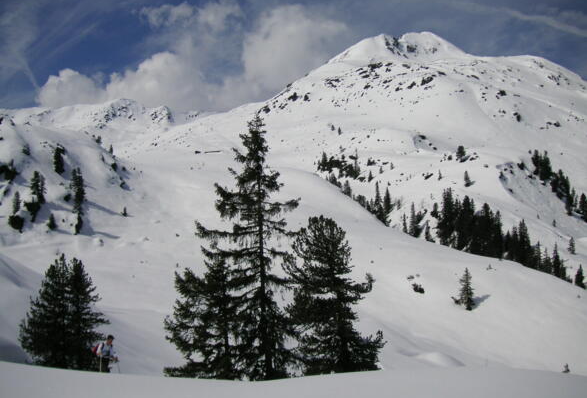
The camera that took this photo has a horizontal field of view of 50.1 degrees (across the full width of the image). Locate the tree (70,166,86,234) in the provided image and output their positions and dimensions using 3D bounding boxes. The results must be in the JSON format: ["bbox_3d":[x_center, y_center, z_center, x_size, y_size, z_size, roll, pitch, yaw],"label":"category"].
[{"bbox_3d":[-27.419,0.319,80.000,2.040,8.672,2.040,-1,-3,0],"label":"tree"}]

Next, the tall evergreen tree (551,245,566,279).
[{"bbox_3d":[54.918,12.952,130.000,3.316,7.461,2.984,-1,-3,0],"label":"tall evergreen tree"}]

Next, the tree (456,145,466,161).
[{"bbox_3d":[57.580,-15.595,215.000,3.427,5.484,3.427,-1,-3,0],"label":"tree"}]

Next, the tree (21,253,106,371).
[{"bbox_3d":[-7.883,4.130,21.500,3.085,4.387,2.776,-1,-3,0],"label":"tree"}]

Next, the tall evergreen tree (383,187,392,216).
[{"bbox_3d":[22.477,0.598,150.000,2.391,6.695,2.391,-1,-3,0],"label":"tall evergreen tree"}]

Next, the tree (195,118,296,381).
[{"bbox_3d":[-1.833,2.132,25.000,4.065,11.079,3.862,-1,-3,0],"label":"tree"}]

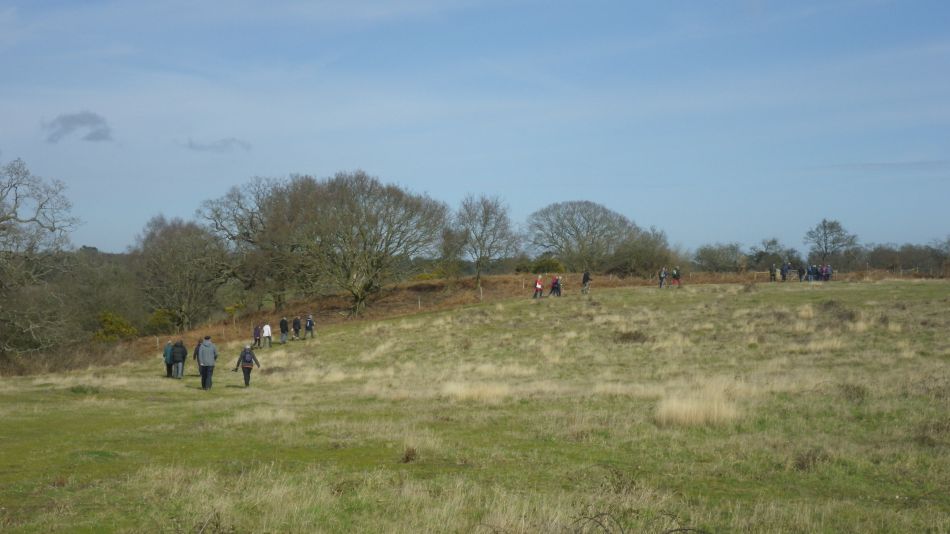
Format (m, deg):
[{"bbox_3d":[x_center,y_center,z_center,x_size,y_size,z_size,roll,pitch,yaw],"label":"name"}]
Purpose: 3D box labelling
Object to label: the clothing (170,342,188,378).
[{"bbox_3d":[-13.113,4.114,57.000,0.620,1.700,0.420,0,0,-6],"label":"clothing"}]

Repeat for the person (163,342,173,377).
[{"bbox_3d":[-13.650,4.135,57.300,0.530,1.570,0.400,0,0,-6],"label":"person"}]

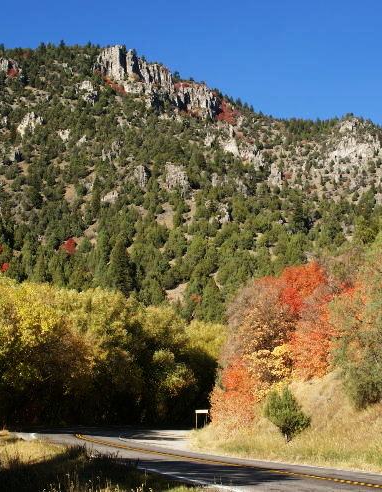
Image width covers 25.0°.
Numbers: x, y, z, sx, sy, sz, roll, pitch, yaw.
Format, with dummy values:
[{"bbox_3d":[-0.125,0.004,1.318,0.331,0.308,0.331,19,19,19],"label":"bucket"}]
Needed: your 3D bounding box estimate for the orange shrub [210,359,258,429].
[{"bbox_3d":[2.577,8.738,51.000,2.800,4.100,2.800,0,-11,0],"label":"orange shrub"}]

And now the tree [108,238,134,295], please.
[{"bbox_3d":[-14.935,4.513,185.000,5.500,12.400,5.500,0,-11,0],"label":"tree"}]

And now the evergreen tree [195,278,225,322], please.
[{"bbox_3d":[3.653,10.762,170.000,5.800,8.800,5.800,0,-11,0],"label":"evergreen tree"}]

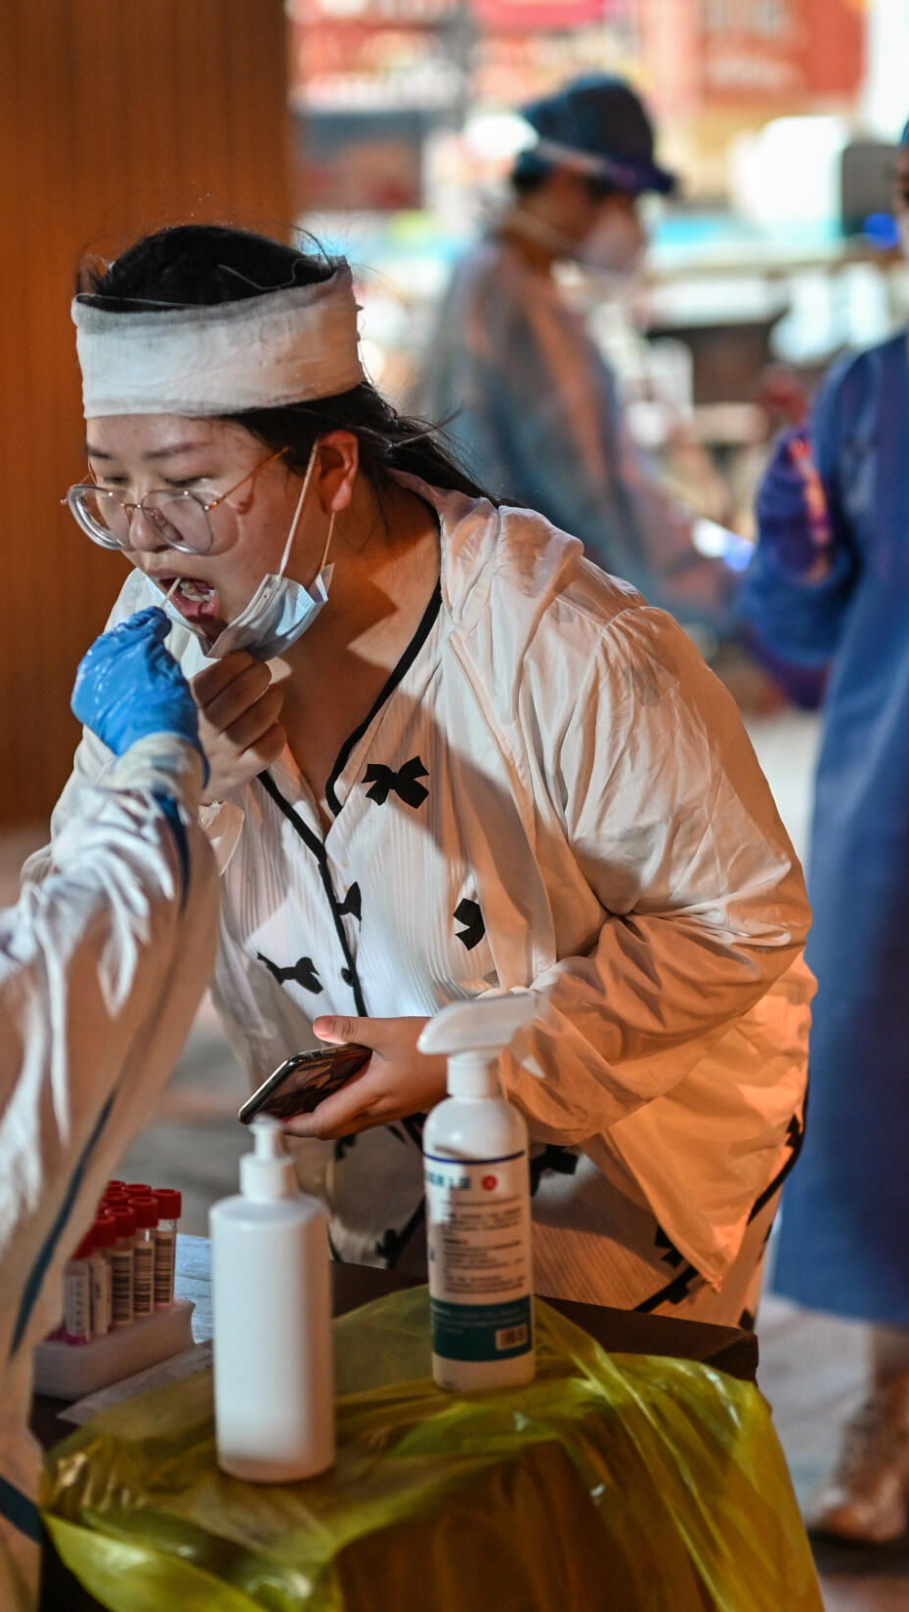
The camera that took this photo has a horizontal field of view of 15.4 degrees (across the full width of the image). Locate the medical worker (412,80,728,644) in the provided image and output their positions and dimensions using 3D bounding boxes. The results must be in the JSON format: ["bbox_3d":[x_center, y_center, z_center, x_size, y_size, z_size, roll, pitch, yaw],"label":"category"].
[{"bbox_3d":[0.192,-0.256,5.044,0.500,1.645,0.500,2,11,11],"label":"medical worker"}]

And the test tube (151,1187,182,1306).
[{"bbox_3d":[-0.187,0.296,2.188,0.017,0.097,0.017,0,11,6],"label":"test tube"}]

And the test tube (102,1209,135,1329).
[{"bbox_3d":[-0.211,0.306,2.154,0.017,0.097,0.017,0,11,6],"label":"test tube"}]

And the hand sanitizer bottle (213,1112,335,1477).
[{"bbox_3d":[-0.107,0.289,2.001,0.072,0.212,0.074,-3,11,-11],"label":"hand sanitizer bottle"}]

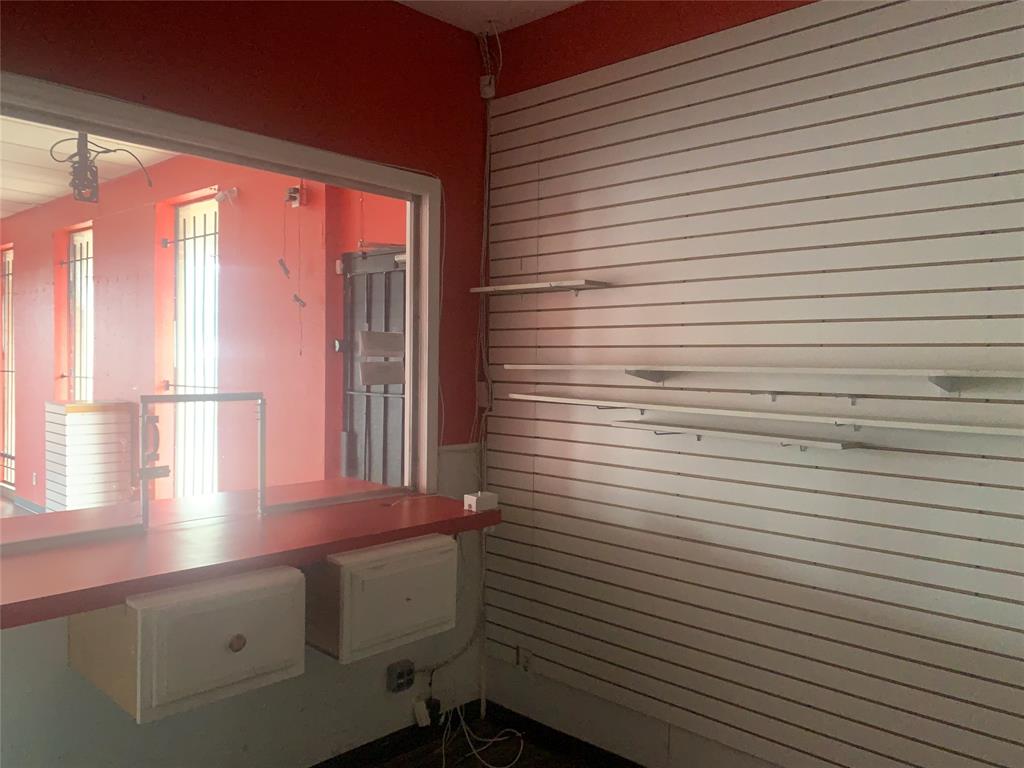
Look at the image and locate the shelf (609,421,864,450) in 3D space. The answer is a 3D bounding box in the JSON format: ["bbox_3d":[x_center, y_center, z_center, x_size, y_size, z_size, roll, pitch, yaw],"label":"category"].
[{"bbox_3d":[0.707,0.161,2.535,0.800,0.018,0.152,3,3,43],"label":"shelf"}]

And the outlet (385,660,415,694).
[{"bbox_3d":[-0.448,1.178,3.105,0.048,0.102,0.102,2,3,43],"label":"outlet"}]

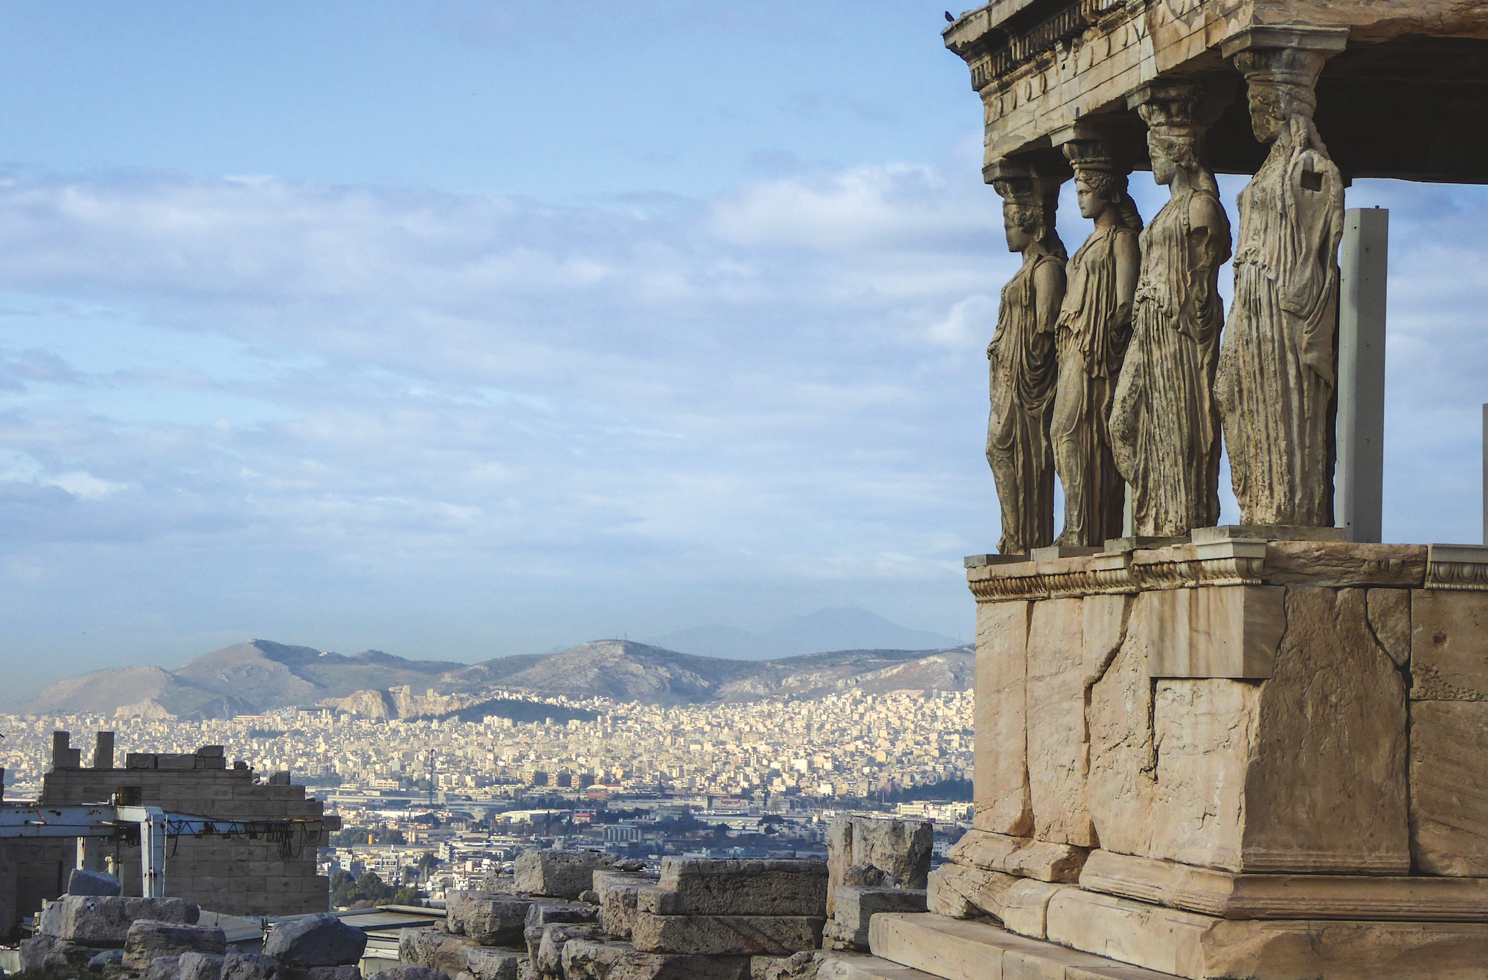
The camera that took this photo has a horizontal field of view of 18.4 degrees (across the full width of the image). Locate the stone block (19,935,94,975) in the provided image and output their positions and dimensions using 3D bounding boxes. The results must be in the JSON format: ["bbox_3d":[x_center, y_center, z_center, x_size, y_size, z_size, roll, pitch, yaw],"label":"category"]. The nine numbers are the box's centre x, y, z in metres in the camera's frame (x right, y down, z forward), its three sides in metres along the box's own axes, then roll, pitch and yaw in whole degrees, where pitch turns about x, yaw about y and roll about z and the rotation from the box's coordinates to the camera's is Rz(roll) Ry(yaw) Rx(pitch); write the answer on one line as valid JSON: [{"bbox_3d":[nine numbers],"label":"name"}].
[{"bbox_3d":[-5.742,3.886,38.453,0.543,0.299,0.500,1,-2,1],"label":"stone block"}]

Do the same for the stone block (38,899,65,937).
[{"bbox_3d":[-5.868,3.627,38.950,0.213,0.293,0.350,2,-3,-9],"label":"stone block"}]

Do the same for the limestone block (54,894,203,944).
[{"bbox_3d":[-3.917,2.740,29.300,0.840,0.290,0.500,2,-2,-9],"label":"limestone block"}]

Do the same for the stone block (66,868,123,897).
[{"bbox_3d":[-4.879,2.952,34.500,0.420,0.220,0.360,2,-2,-9],"label":"stone block"}]

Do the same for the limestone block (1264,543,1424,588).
[{"bbox_3d":[2.668,0.350,21.122,0.765,0.200,0.550,2,-3,-9],"label":"limestone block"}]

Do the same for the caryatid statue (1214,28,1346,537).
[{"bbox_3d":[2.537,-0.976,21.750,0.520,2.300,0.680,2,-3,-9],"label":"caryatid statue"}]

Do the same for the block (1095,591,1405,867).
[{"bbox_3d":[2.438,1.156,22.539,0.780,1.310,2.940,2,-2,-9],"label":"block"}]

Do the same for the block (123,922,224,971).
[{"bbox_3d":[-3.843,3.083,31.000,0.650,0.340,0.500,2,-3,-9],"label":"block"}]

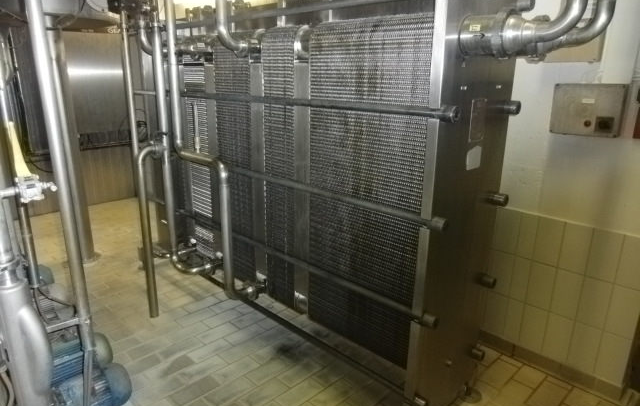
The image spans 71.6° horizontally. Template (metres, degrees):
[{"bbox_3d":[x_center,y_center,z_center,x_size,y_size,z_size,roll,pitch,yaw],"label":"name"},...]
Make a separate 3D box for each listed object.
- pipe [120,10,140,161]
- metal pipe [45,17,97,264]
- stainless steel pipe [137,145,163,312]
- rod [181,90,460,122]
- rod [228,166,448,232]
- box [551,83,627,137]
[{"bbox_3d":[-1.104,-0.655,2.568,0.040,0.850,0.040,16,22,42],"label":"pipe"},{"bbox_3d":[-2.027,-0.459,3.575,0.150,1.940,0.150,16,22,42],"label":"metal pipe"},{"bbox_3d":[-0.916,0.175,2.425,0.060,0.970,0.120,16,22,42],"label":"stainless steel pipe"},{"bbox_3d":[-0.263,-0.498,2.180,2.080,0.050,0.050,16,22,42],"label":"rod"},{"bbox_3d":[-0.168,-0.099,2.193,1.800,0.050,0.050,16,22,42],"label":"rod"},{"bbox_3d":[1.211,-0.420,2.000,0.280,0.220,0.090,16,22,42],"label":"box"}]

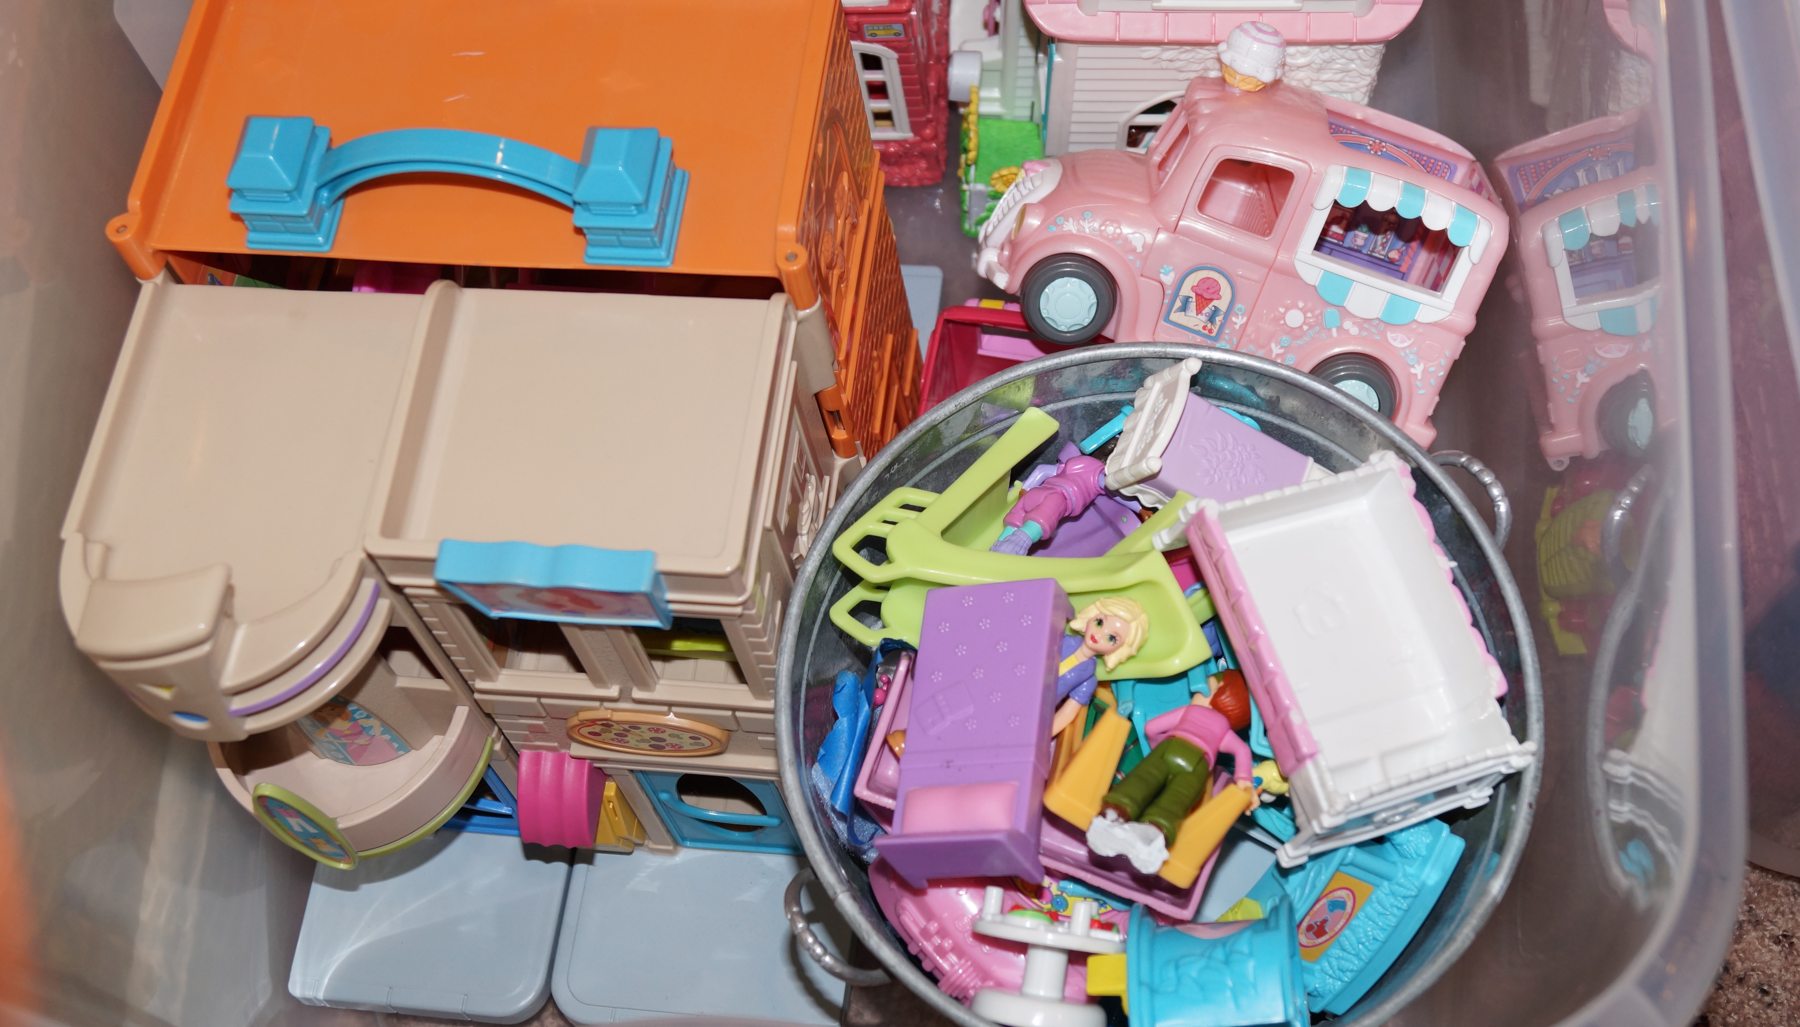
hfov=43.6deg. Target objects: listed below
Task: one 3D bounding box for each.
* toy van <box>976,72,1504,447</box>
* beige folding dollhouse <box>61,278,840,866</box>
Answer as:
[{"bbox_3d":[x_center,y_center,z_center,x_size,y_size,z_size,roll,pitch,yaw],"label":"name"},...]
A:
[{"bbox_3d":[0.150,-0.128,0.988,0.210,0.134,0.104,19,24,2],"label":"toy van"},{"bbox_3d":[-0.155,0.059,0.915,0.258,0.290,0.180,3,62,9],"label":"beige folding dollhouse"}]

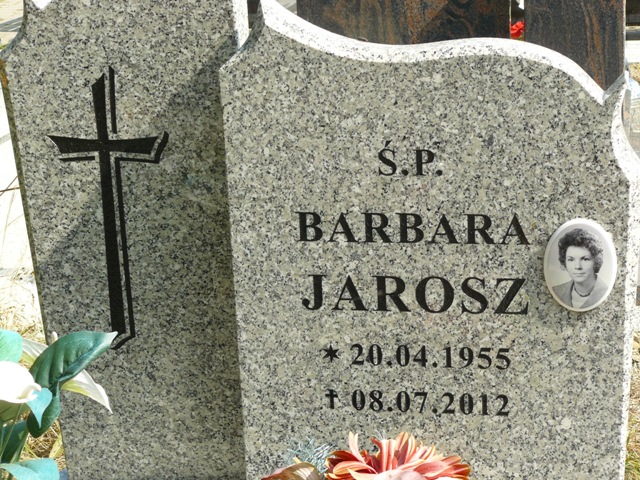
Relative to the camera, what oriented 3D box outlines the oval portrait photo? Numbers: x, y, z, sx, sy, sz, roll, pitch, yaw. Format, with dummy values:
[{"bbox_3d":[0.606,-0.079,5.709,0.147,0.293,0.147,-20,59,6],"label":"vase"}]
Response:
[{"bbox_3d":[0.324,0.033,2.002,0.090,0.120,0.010,1,16,12],"label":"oval portrait photo"}]

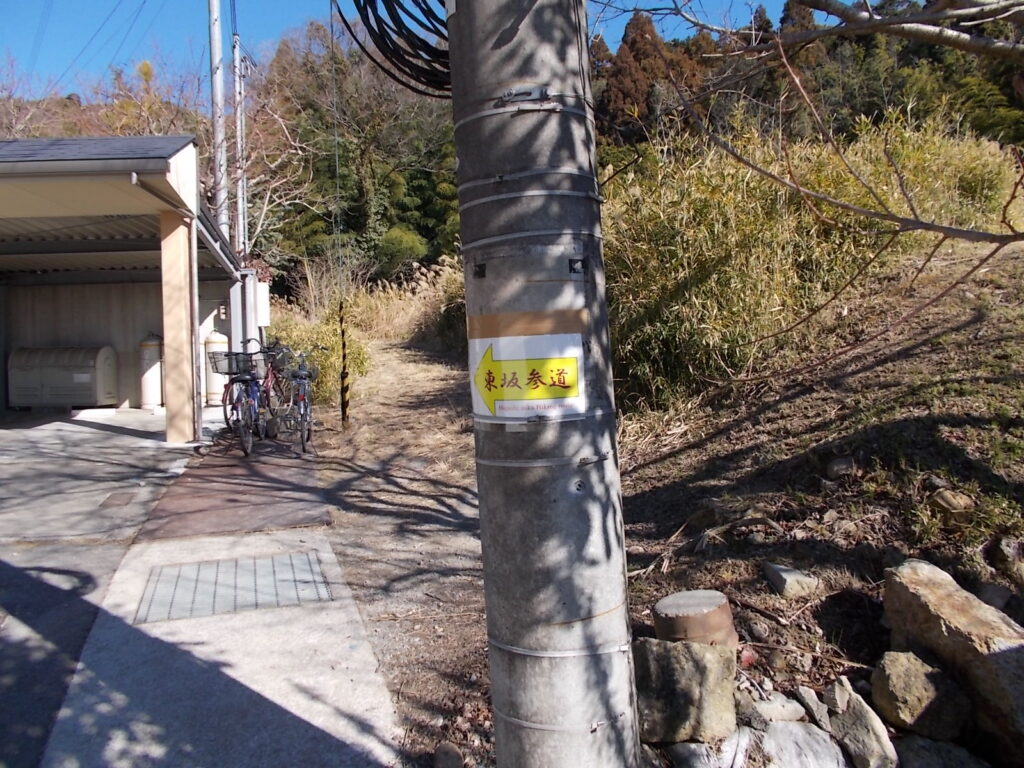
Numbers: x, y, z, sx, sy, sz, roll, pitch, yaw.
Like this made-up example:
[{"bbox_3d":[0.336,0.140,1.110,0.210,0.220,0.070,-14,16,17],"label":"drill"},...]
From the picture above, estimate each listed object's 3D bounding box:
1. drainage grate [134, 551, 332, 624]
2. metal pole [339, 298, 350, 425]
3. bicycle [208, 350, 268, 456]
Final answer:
[{"bbox_3d":[-1.486,1.092,4.157,0.910,0.040,0.900,-3,6,-19],"label":"drainage grate"},{"bbox_3d":[-2.230,-0.290,10.150,0.100,1.680,0.100,-2,2,-12],"label":"metal pole"},{"bbox_3d":[-2.880,0.180,8.380,0.600,1.060,1.760,-3,4,-10],"label":"bicycle"}]

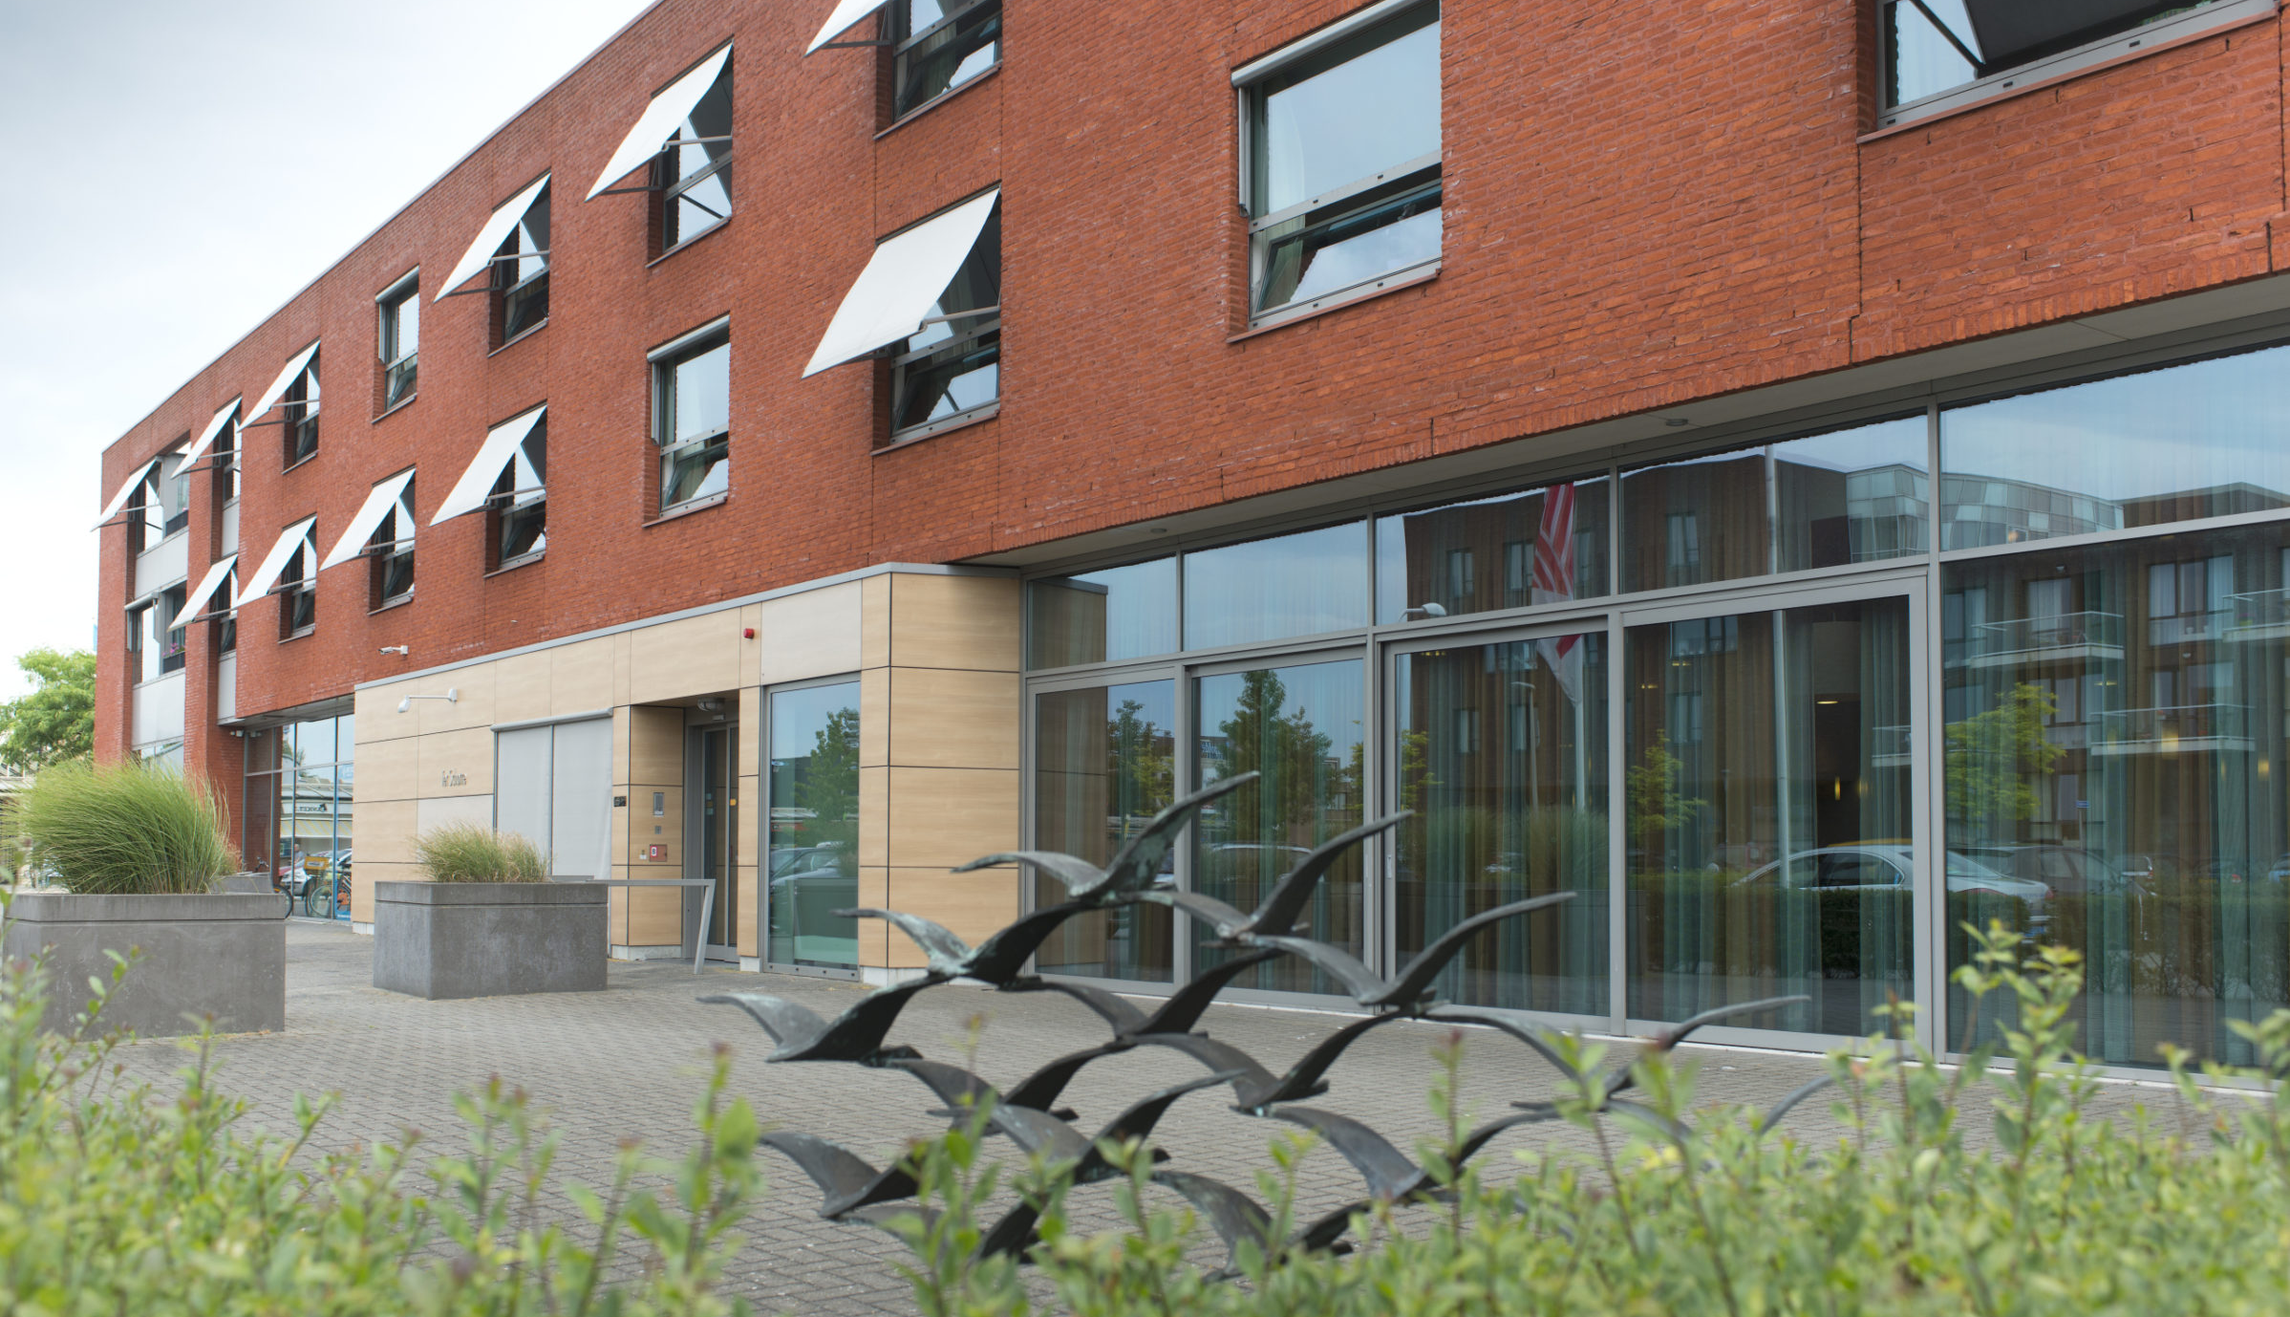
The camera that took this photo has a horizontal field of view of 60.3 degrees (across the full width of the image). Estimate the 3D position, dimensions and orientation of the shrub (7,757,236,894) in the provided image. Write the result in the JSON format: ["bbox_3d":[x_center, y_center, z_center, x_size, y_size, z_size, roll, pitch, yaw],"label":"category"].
[{"bbox_3d":[-6.241,1.016,12.040,1.240,0.860,1.100,2,-5,-27],"label":"shrub"}]

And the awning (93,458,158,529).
[{"bbox_3d":[-21.770,-3.442,42.056,0.735,1.290,2.600,4,-5,-38],"label":"awning"}]

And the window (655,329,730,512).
[{"bbox_3d":[-4.752,-2.443,20.701,0.170,1.900,1.950,3,-5,-38],"label":"window"}]

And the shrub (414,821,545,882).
[{"bbox_3d":[-5.750,1.706,17.100,1.000,0.580,1.050,3,-5,-38],"label":"shrub"}]

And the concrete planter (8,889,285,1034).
[{"bbox_3d":[-7.027,2.127,13.830,1.500,0.930,1.500,3,-5,-38],"label":"concrete planter"}]

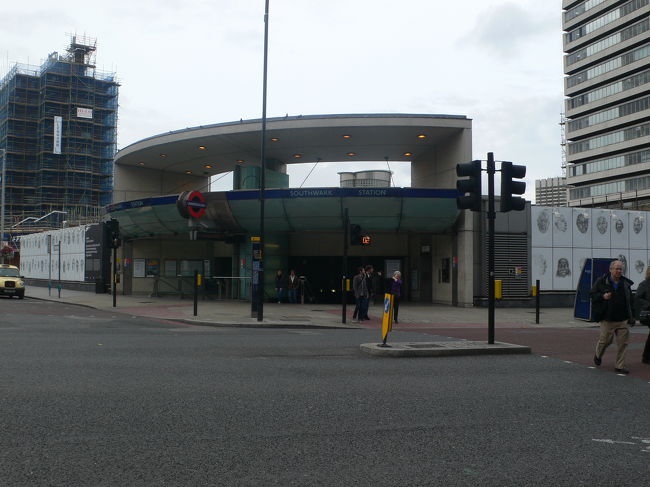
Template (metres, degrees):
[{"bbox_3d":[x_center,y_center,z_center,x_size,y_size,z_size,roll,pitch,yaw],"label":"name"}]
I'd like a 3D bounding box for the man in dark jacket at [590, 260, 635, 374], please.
[{"bbox_3d":[4.617,1.158,10.267,0.600,1.750,0.500,1,-3,-18],"label":"man in dark jacket"}]

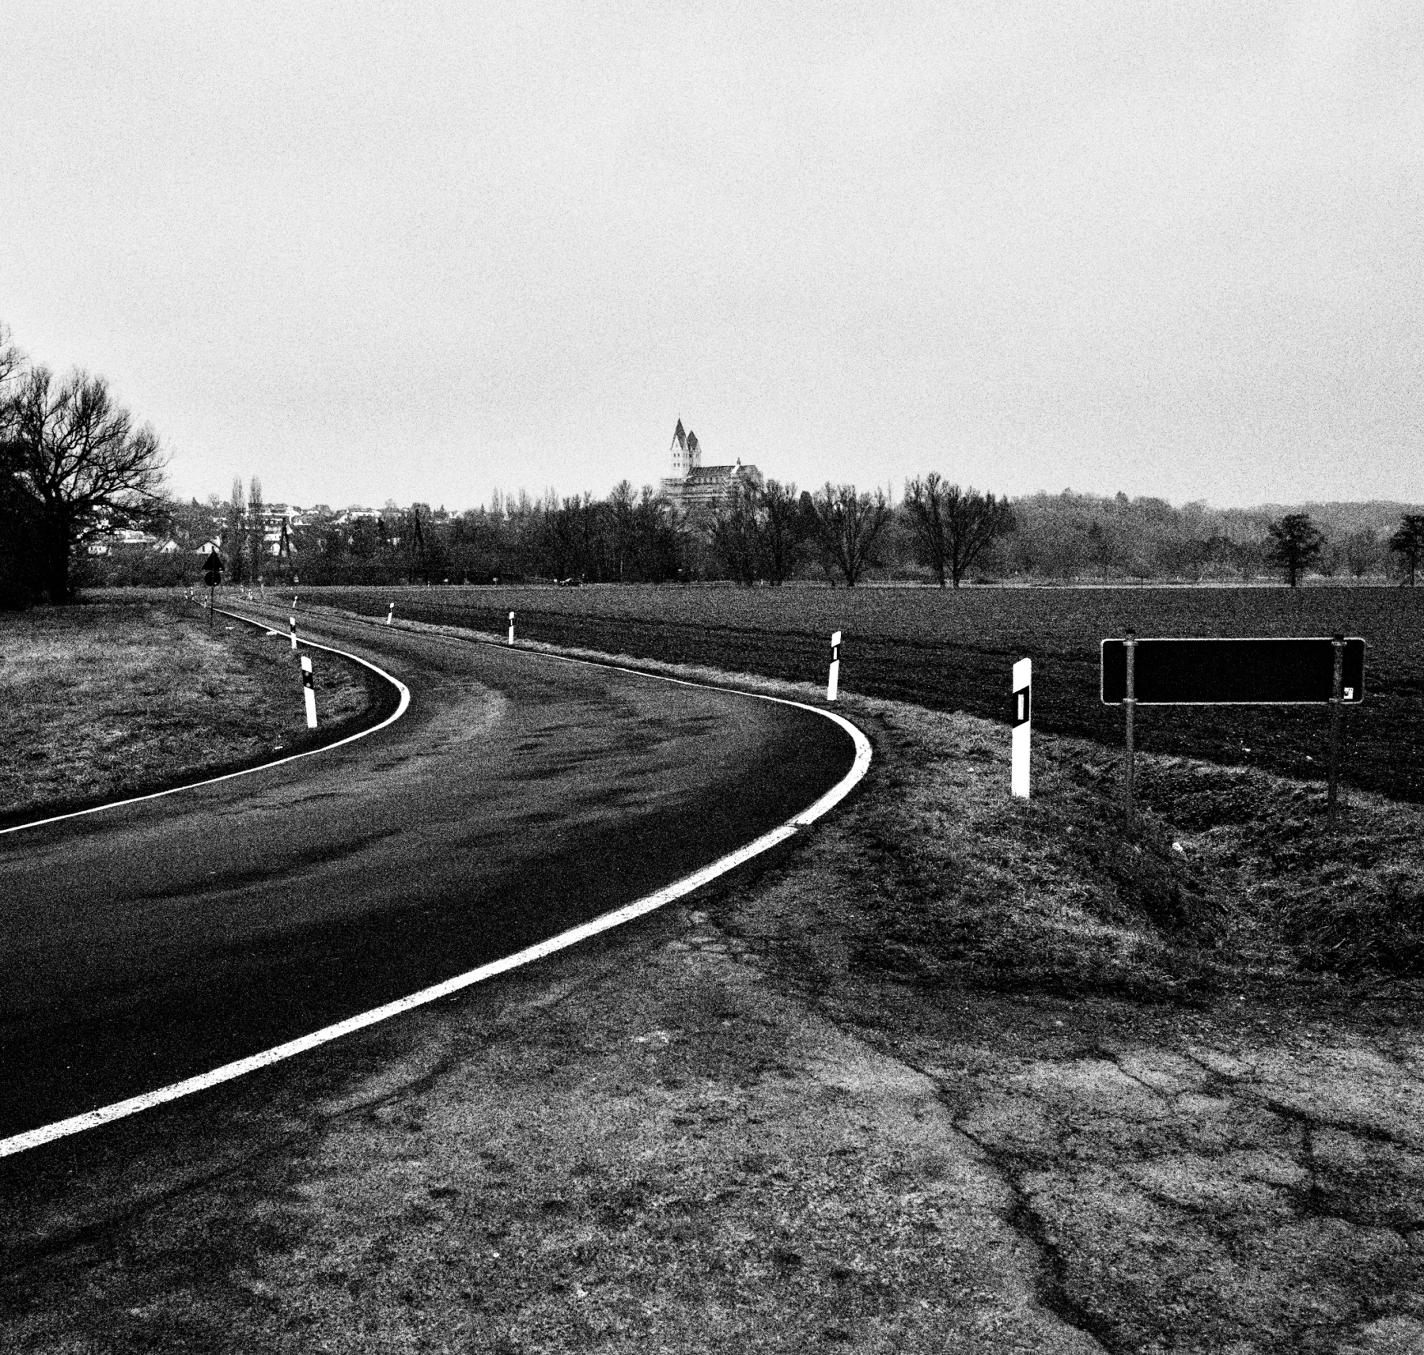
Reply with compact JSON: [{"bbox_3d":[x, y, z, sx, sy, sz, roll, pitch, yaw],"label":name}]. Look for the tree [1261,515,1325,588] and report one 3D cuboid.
[{"bbox_3d":[97.843,-21.420,265.000,10.574,12.772,10.045,1,4,20],"label":"tree"}]

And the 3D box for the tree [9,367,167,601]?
[{"bbox_3d":[-46.705,-14.515,118.000,11.484,17.536,10.910,-1,4,-22],"label":"tree"}]

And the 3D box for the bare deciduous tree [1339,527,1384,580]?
[{"bbox_3d":[135.914,-26.012,330.000,8.992,11.266,8.543,1,4,22],"label":"bare deciduous tree"}]

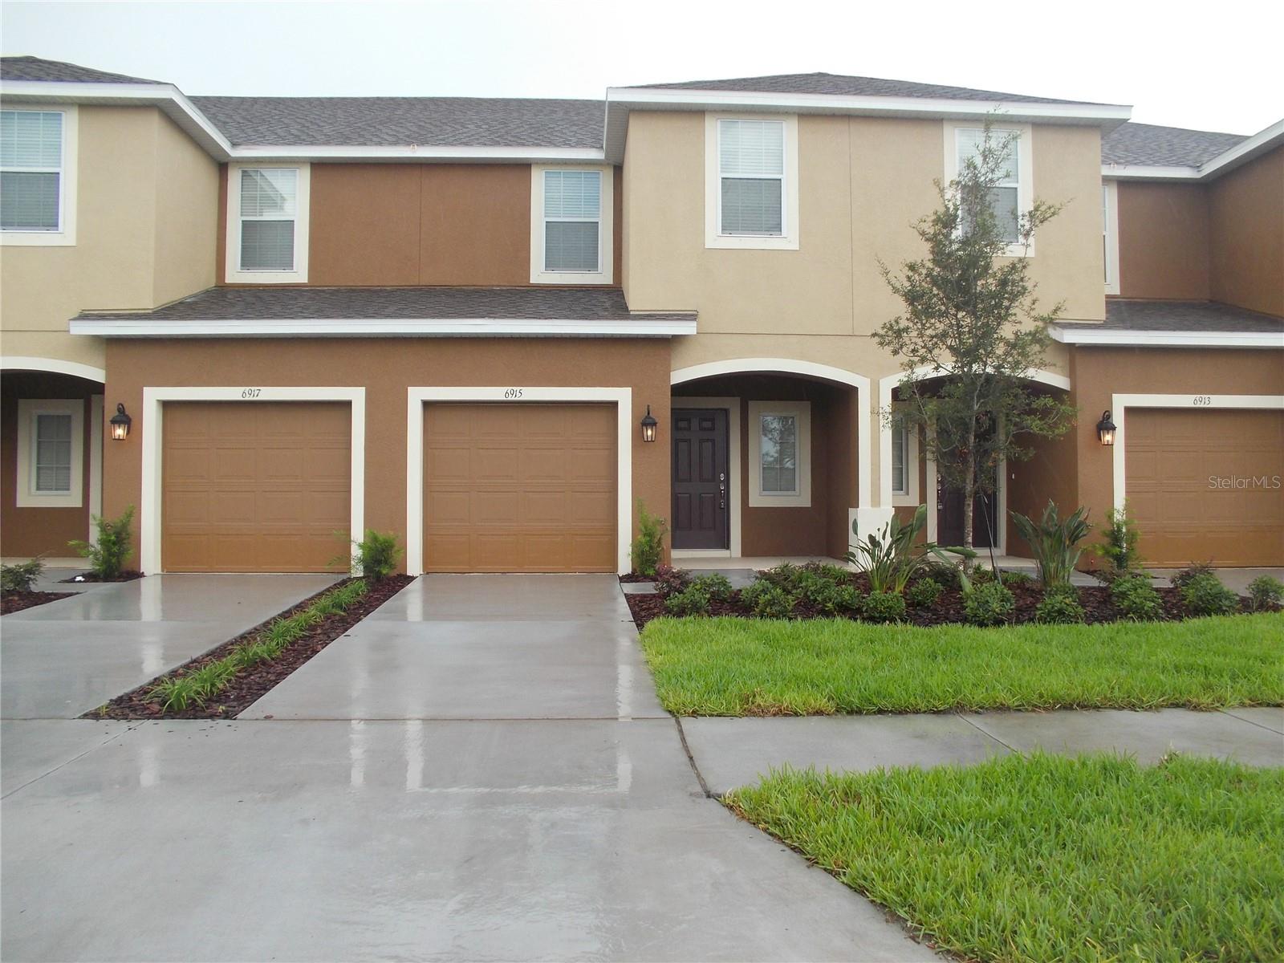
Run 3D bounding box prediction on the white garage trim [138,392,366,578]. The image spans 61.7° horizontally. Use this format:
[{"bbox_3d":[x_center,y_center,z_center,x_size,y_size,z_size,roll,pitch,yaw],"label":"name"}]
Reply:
[{"bbox_3d":[-4.756,-0.006,13.143,2.700,2.300,0.170,0,-2,-3],"label":"white garage trim"}]

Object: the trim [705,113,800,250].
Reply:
[{"bbox_3d":[1.420,-3.863,13.838,1.221,1.775,0.120,0,-1,-3],"label":"trim"}]

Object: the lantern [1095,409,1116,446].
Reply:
[{"bbox_3d":[5.887,-0.679,13.604,0.200,0.445,0.240,0,-1,-3],"label":"lantern"}]

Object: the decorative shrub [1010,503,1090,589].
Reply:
[{"bbox_3d":[4.587,0.701,12.044,0.929,0.965,0.850,0,-1,-3],"label":"decorative shrub"}]

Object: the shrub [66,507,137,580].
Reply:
[{"bbox_3d":[-6.326,0.718,12.620,0.720,0.840,0.600,0,-2,-3],"label":"shrub"}]

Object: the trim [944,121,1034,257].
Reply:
[{"bbox_3d":[4.456,-3.760,13.831,1.170,1.720,0.100,0,-2,-3],"label":"trim"}]

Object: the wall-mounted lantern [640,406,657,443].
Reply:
[{"bbox_3d":[0.086,-0.704,13.237,0.210,0.450,0.240,0,-2,-3],"label":"wall-mounted lantern"}]

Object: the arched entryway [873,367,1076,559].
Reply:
[{"bbox_3d":[4.278,-0.203,14.185,2.554,2.579,0.800,0,-1,-3],"label":"arched entryway"}]

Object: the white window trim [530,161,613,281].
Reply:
[{"bbox_3d":[-1.027,-3.766,15.740,1.216,1.773,0.120,0,-1,-3],"label":"white window trim"}]

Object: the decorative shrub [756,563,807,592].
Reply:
[{"bbox_3d":[1.515,1.031,11.640,0.547,0.314,0.500,0,-1,-3],"label":"decorative shrub"}]

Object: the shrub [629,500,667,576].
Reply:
[{"bbox_3d":[0.073,0.688,13.058,0.440,0.910,0.440,0,-2,-3],"label":"shrub"}]

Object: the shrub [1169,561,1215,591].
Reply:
[{"bbox_3d":[5.907,1.028,11.544,0.509,0.344,0.500,0,-1,-3],"label":"shrub"}]

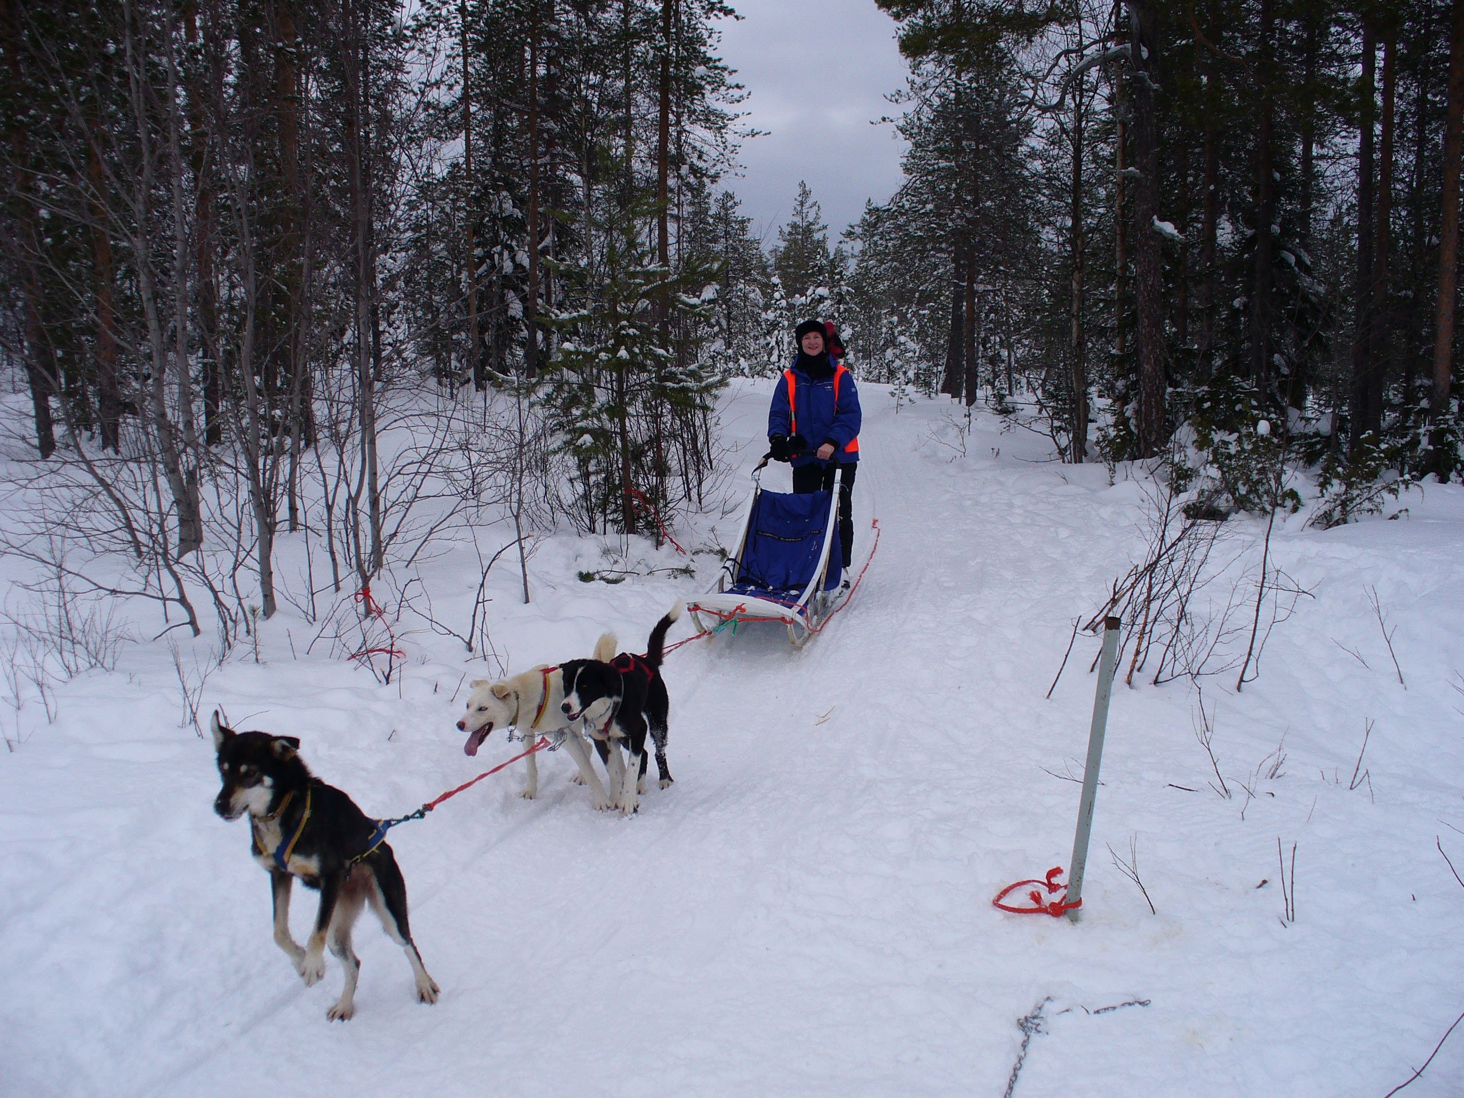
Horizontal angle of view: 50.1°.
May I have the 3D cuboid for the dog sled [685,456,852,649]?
[{"bbox_3d":[0.337,-0.083,9.739,0.620,0.940,2.050,1,8,14],"label":"dog sled"}]

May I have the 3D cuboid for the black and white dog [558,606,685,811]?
[{"bbox_3d":[-0.405,0.598,5.957,0.320,0.670,0.780,1,8,18],"label":"black and white dog"}]

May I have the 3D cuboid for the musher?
[{"bbox_3d":[0.536,-0.654,10.340,0.600,1.710,0.500,1,8,12],"label":"musher"}]

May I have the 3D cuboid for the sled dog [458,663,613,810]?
[{"bbox_3d":[-0.675,0.644,5.983,0.340,0.580,0.780,4,9,32],"label":"sled dog"}]

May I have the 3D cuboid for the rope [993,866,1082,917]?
[{"bbox_3d":[0.934,1.032,4.815,0.260,0.080,0.260,0,8,10],"label":"rope"}]

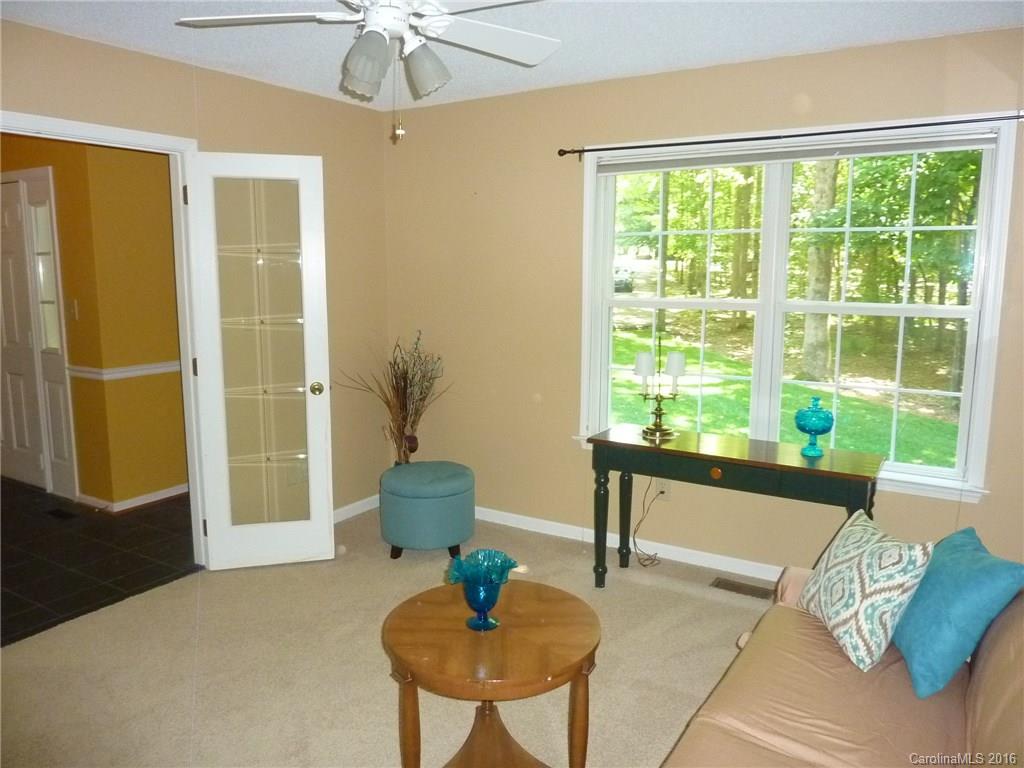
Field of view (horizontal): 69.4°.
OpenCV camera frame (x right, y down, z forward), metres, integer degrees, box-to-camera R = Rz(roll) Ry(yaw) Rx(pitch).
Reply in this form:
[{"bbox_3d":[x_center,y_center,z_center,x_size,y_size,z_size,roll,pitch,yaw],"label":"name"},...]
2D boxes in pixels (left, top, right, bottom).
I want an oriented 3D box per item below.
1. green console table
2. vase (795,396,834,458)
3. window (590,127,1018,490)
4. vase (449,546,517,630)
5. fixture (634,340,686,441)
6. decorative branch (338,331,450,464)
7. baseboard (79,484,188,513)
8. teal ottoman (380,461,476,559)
[{"bbox_3d":[0.959,0.637,3.350,1.220,0.725,0.395,6,11,30],"label":"green console table"},{"bbox_3d":[1.289,0.177,3.150,0.157,0.250,0.157,6,11,30],"label":"vase"},{"bbox_3d":[1.184,-0.355,3.464,1.870,1.580,0.130,6,11,30],"label":"window"},{"bbox_3d":[-0.080,0.564,1.990,0.187,0.175,0.187,0,9,0],"label":"vase"},{"bbox_3d":[0.688,0.021,3.433,0.238,0.463,0.155,0,9,0],"label":"fixture"},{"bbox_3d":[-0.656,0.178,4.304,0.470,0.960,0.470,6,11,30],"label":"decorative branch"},{"bbox_3d":[-2.492,0.715,4.884,0.410,0.065,0.530,6,11,30],"label":"baseboard"},{"bbox_3d":[-0.457,0.677,4.004,0.505,0.430,0.505,0,9,0],"label":"teal ottoman"}]

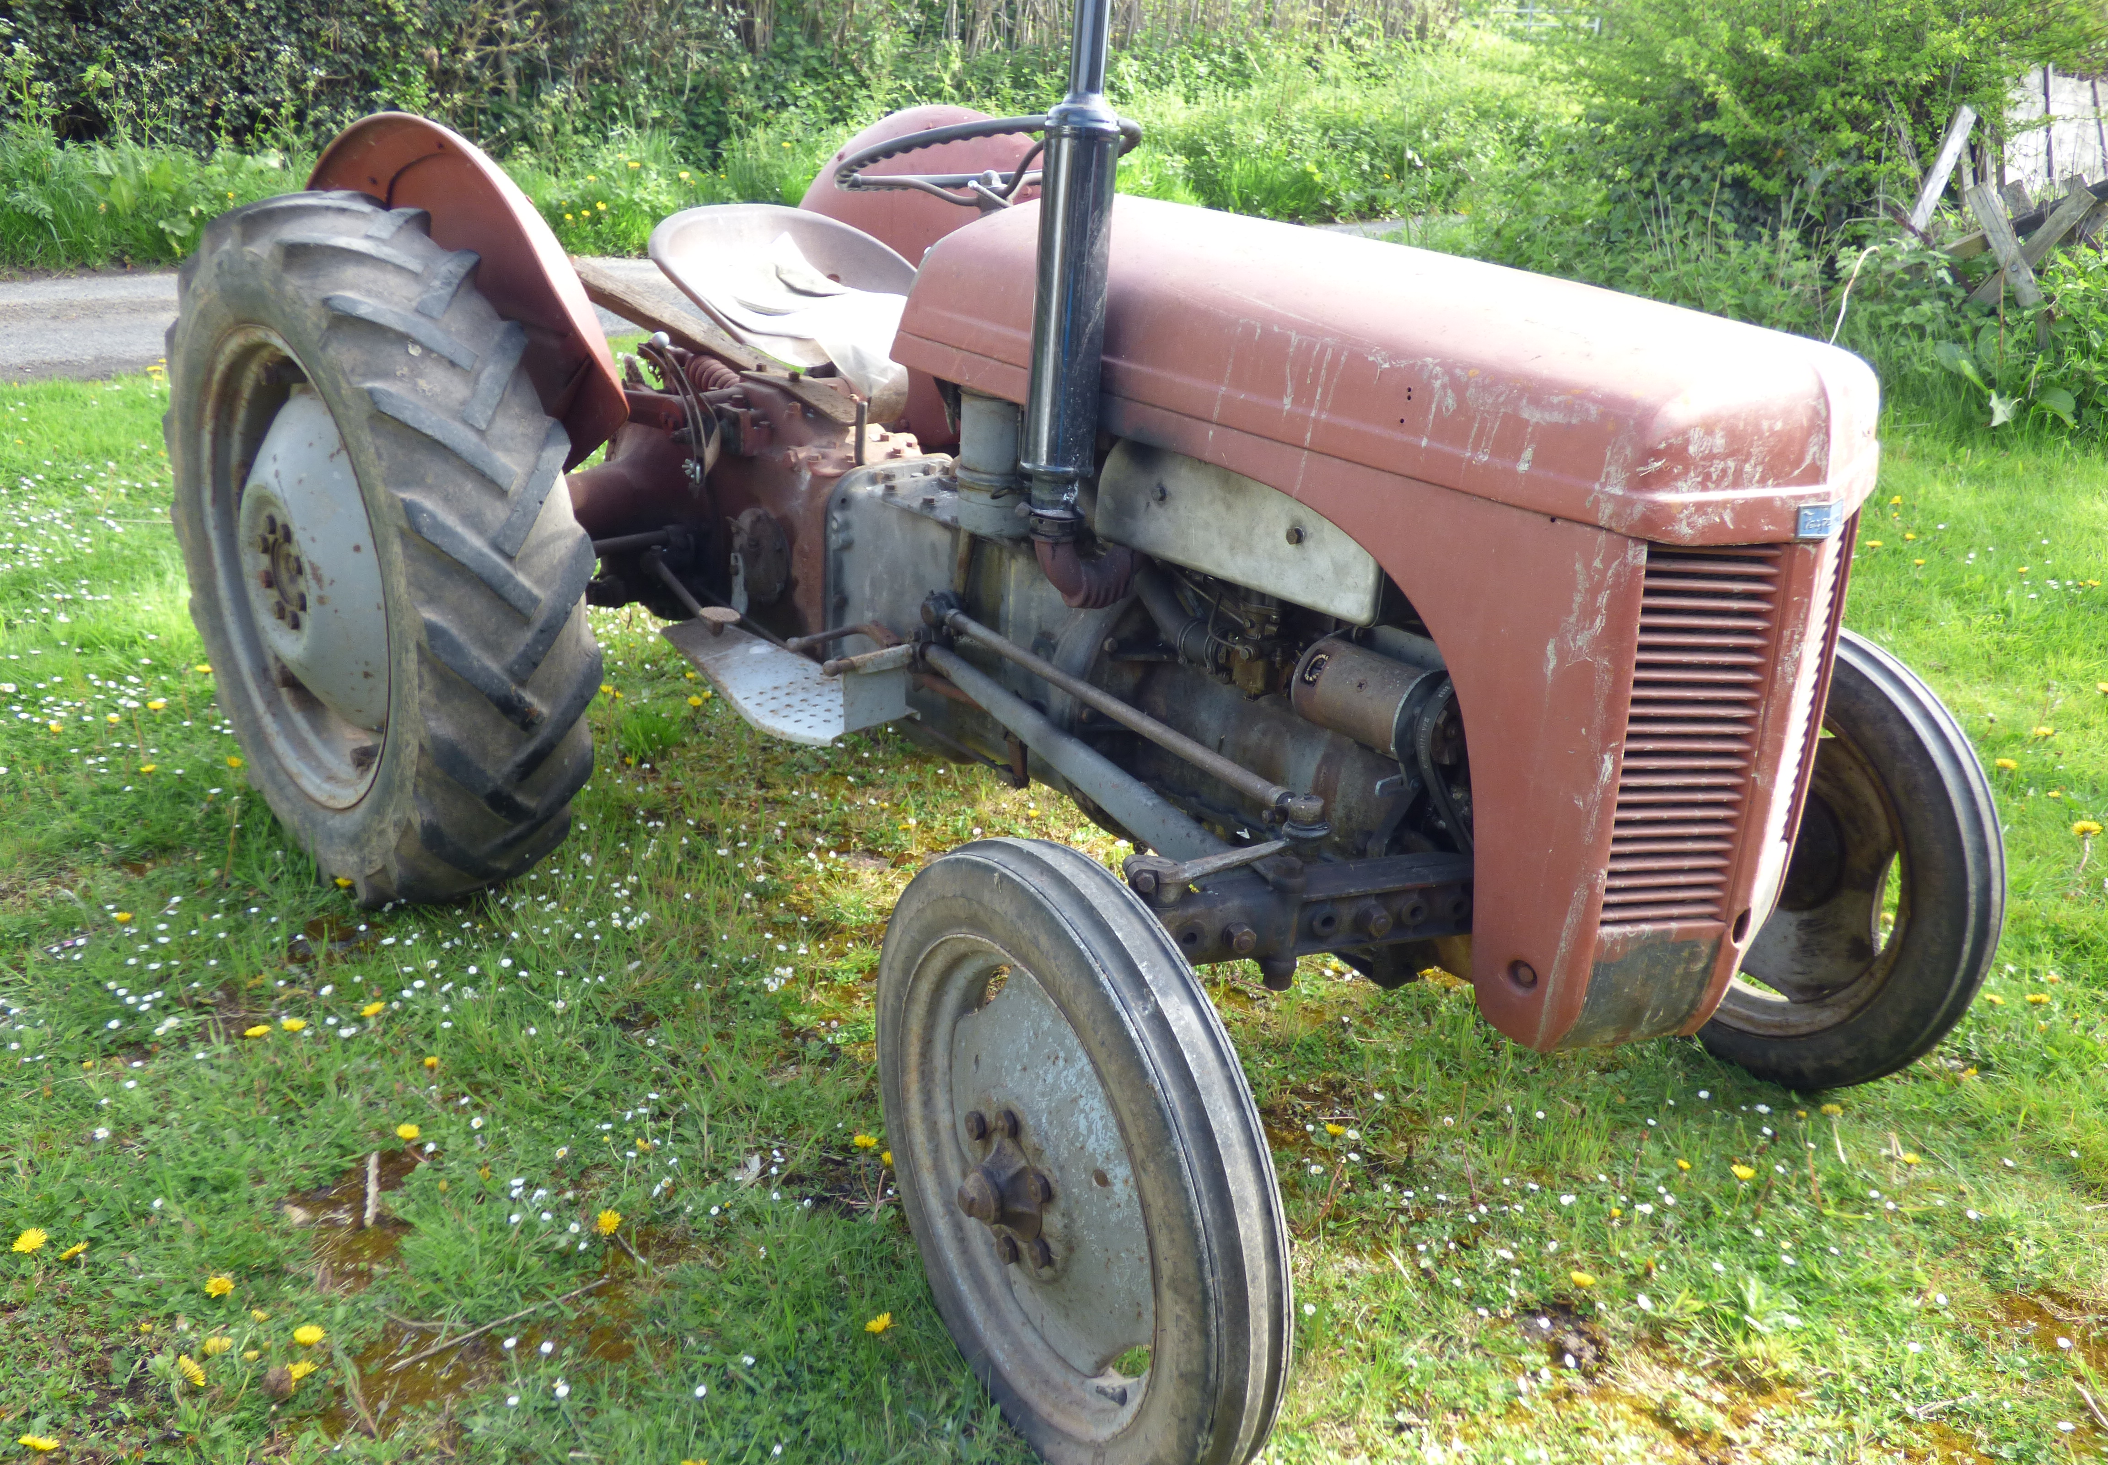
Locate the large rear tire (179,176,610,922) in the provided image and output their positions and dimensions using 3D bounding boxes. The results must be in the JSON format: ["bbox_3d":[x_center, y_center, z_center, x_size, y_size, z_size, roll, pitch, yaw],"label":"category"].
[{"bbox_3d":[-1.111,-0.278,3.139,0.280,1.160,1.155,-14,25,-38],"label":"large rear tire"}]

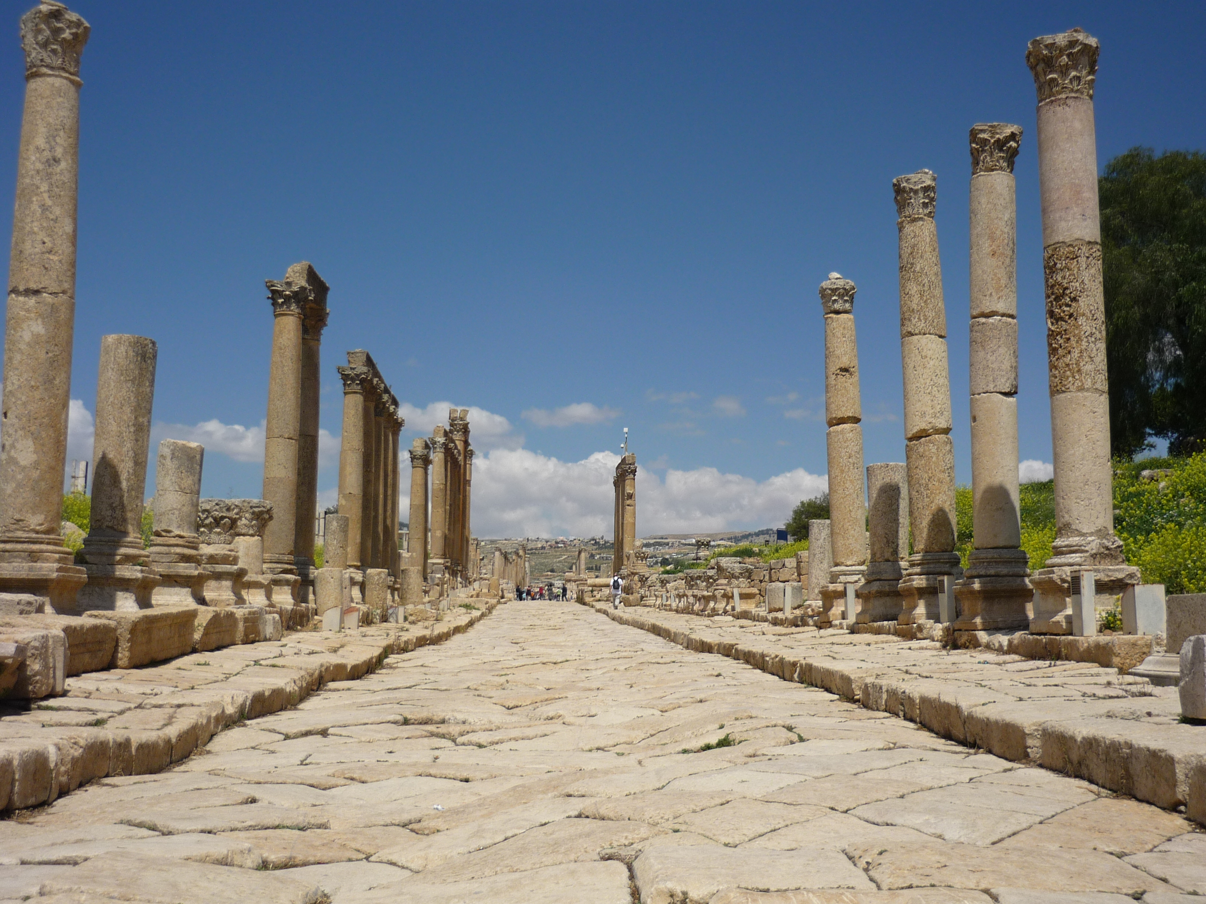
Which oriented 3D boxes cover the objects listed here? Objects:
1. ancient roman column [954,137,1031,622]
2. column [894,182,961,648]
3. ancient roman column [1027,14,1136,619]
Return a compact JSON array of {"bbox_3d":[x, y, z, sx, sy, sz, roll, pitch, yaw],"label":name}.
[{"bbox_3d":[7.178,-1.460,24.617,1.040,9.461,1.040,0,-6,-3],"label":"ancient roman column"},{"bbox_3d":[6.862,-1.183,28.430,1.020,9.792,1.020,-1,-6,-3],"label":"column"},{"bbox_3d":[7.419,-1.943,20.820,1.140,9.520,1.140,0,-6,-3],"label":"ancient roman column"}]

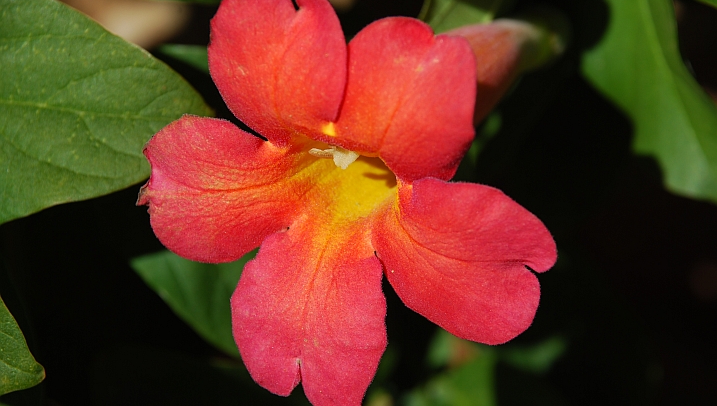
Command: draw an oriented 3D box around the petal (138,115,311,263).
[{"bbox_3d":[-0.019,-0.002,0.500,0.024,0.021,0.007,-3,-3,7],"label":"petal"}]

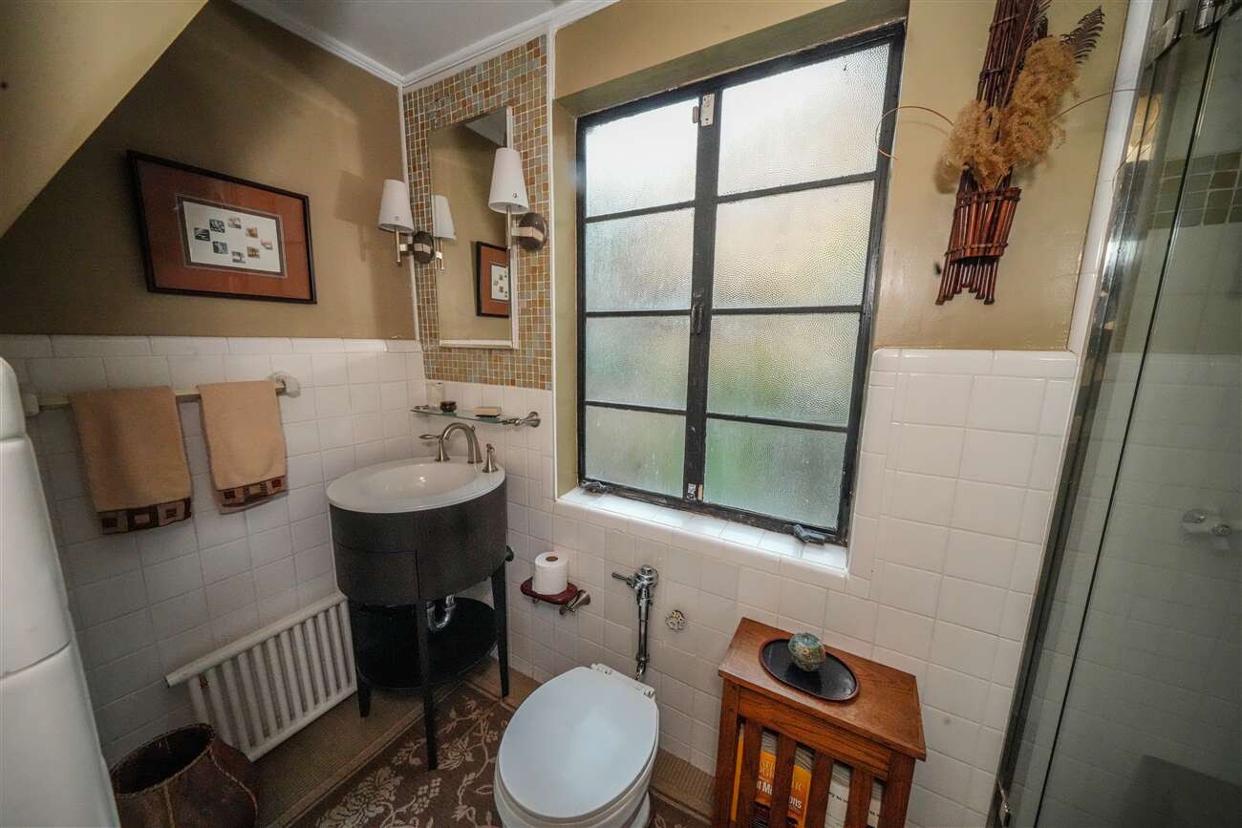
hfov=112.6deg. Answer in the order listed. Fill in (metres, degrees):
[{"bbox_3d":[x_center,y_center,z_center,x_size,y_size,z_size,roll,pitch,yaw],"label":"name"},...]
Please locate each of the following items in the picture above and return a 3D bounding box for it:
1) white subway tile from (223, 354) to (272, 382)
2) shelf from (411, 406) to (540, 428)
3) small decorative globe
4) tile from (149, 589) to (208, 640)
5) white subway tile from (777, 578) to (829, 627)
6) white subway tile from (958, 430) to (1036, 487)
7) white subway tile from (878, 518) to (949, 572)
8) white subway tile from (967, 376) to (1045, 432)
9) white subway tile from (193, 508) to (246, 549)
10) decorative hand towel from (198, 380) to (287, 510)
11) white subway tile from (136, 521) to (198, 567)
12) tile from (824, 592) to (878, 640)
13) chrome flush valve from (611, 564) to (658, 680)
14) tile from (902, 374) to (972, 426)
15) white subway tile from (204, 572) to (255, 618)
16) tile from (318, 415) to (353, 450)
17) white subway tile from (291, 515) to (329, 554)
[{"bbox_3d":[-1.106,-0.119,1.234,0.010,0.108,0.108,6,11,29],"label":"white subway tile"},{"bbox_3d":[-0.556,0.006,1.520,0.565,0.056,0.137,6,11,29],"label":"shelf"},{"bbox_3d":[0.428,0.550,0.957,0.078,0.078,0.078,6,11,29],"label":"small decorative globe"},{"bbox_3d":[-1.226,0.558,1.152,0.010,0.108,0.108,6,11,29],"label":"tile"},{"bbox_3d":[0.474,0.490,1.081,0.108,0.108,0.009,6,11,30],"label":"white subway tile"},{"bbox_3d":[0.761,0.087,0.841,0.108,0.108,0.009,6,11,29],"label":"white subway tile"},{"bbox_3d":[0.666,0.295,0.936,0.108,0.108,0.010,6,11,29],"label":"white subway tile"},{"bbox_3d":[0.768,-0.018,0.829,0.108,0.108,0.009,6,11,30],"label":"white subway tile"},{"bbox_3d":[-1.174,0.327,1.217,0.009,0.108,0.108,6,11,30],"label":"white subway tile"},{"bbox_3d":[-1.088,0.077,1.203,0.043,0.346,0.166,6,11,29],"label":"decorative hand towel"},{"bbox_3d":[-1.223,0.339,1.116,0.009,0.108,0.108,7,11,30],"label":"white subway tile"},{"bbox_3d":[0.569,0.501,1.027,0.108,0.108,0.009,6,11,30],"label":"tile"},{"bbox_3d":[0.030,0.650,1.298,0.140,0.410,0.100,6,11,29],"label":"chrome flush valve"},{"bbox_3d":[0.672,-0.028,0.881,0.108,0.108,0.009,6,11,29],"label":"tile"},{"bbox_3d":[-1.173,0.542,1.248,0.009,0.108,0.108,6,11,29],"label":"white subway tile"},{"bbox_3d":[-1.001,0.068,1.457,0.010,0.108,0.108,6,11,29],"label":"tile"},{"bbox_3d":[-1.061,0.405,1.418,0.009,0.108,0.108,6,11,29],"label":"white subway tile"}]

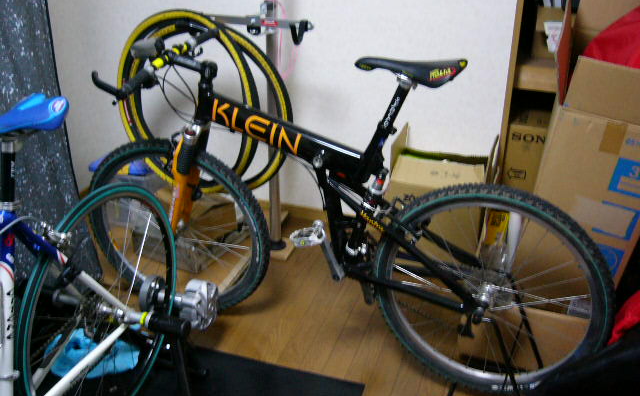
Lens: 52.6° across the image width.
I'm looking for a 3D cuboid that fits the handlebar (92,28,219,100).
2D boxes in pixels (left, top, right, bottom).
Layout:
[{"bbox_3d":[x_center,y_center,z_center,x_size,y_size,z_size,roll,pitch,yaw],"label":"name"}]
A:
[{"bbox_3d":[-0.461,-0.431,1.924,0.165,0.115,0.600,7,29,15],"label":"handlebar"}]

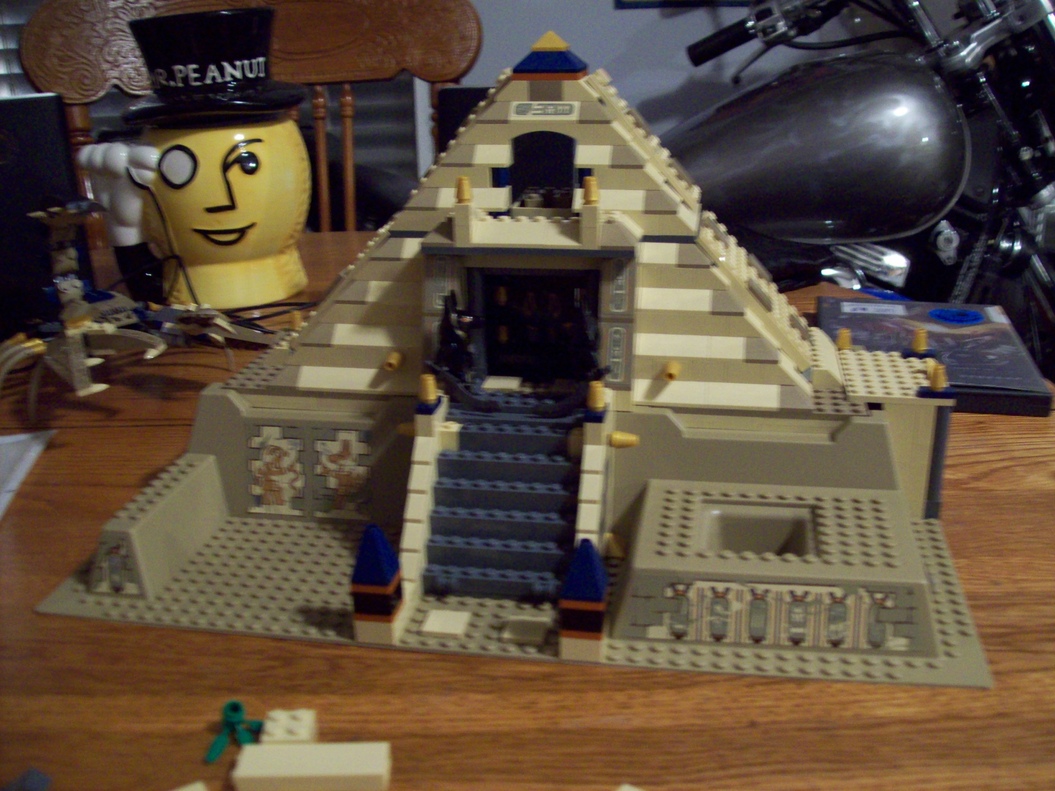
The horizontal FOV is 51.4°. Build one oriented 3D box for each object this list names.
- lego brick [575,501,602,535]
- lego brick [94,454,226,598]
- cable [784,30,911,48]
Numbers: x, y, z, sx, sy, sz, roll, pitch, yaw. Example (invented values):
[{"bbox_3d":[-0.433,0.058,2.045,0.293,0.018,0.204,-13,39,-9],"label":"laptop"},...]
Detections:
[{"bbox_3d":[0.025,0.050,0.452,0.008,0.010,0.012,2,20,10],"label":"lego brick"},{"bbox_3d":[-0.167,0.057,0.499,0.032,0.030,0.087,2,20,10],"label":"lego brick"},{"bbox_3d":[0.540,-0.600,1.850,0.215,0.035,0.060,-1,20,0],"label":"cable"}]

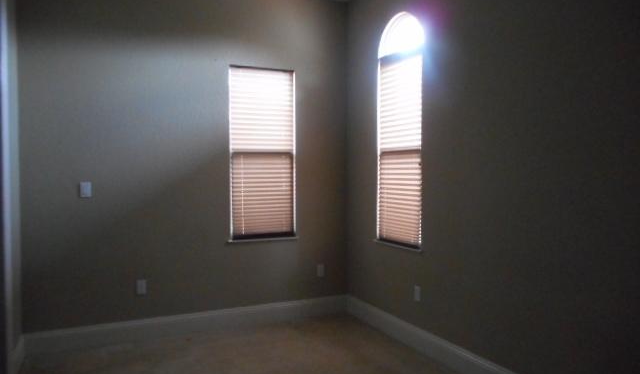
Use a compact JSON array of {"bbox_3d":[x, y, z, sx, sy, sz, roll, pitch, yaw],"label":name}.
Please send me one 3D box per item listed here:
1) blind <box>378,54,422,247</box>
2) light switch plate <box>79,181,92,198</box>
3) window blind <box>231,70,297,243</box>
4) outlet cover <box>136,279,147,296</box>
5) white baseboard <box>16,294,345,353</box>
[{"bbox_3d":[0.660,-0.304,3.776,0.050,1.550,0.605,-1,1,-25],"label":"blind"},{"bbox_3d":[-1.804,0.023,3.568,0.077,0.117,0.010,-1,1,-25],"label":"light switch plate"},{"bbox_3d":[-0.515,-0.299,4.211,0.610,1.530,0.050,-1,1,-25],"label":"window blind"},{"bbox_3d":[-1.446,0.818,3.749,0.074,0.116,0.010,-1,1,-25],"label":"outlet cover"},{"bbox_3d":[-0.953,1.159,3.981,2.725,0.176,0.017,-1,1,-25],"label":"white baseboard"}]

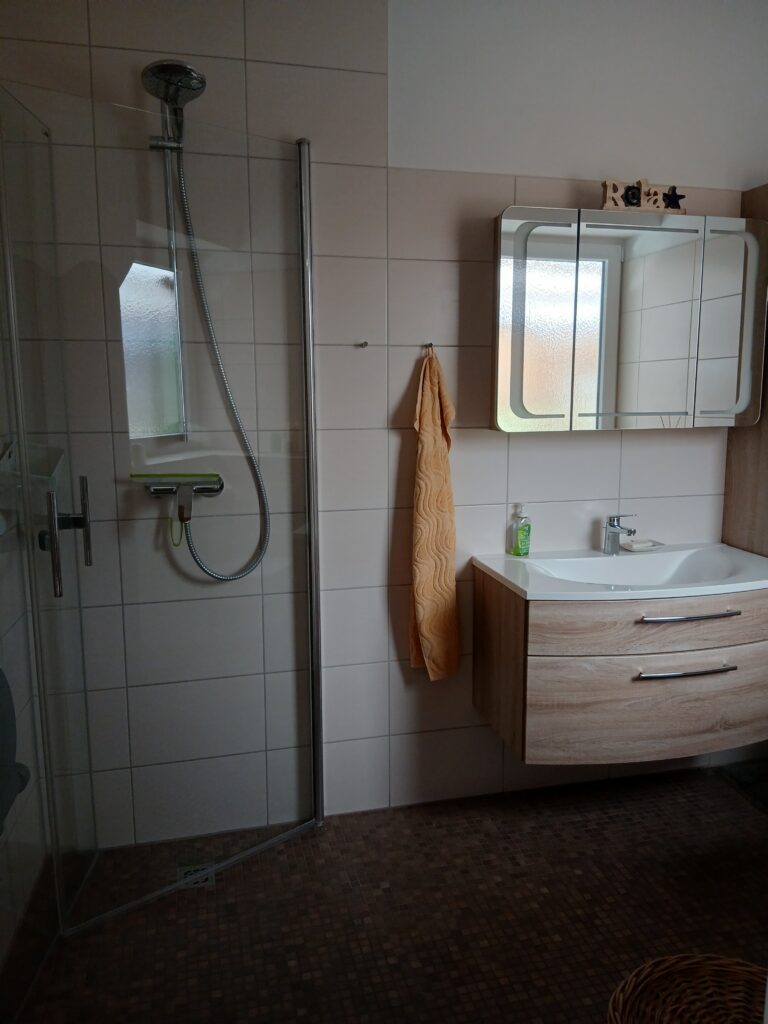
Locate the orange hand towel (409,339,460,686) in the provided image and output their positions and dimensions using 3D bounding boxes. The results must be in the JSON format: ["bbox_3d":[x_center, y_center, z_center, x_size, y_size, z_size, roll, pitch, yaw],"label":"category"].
[{"bbox_3d":[0.153,0.023,2.403,0.148,1.040,0.090,-3,9,-14],"label":"orange hand towel"}]

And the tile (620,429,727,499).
[{"bbox_3d":[0.995,-0.180,2.645,0.400,0.250,0.010,-3,9,-14],"label":"tile"}]

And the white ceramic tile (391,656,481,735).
[{"bbox_3d":[0.204,0.598,2.542,0.385,0.250,0.010,-3,9,-14],"label":"white ceramic tile"}]

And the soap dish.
[{"bbox_3d":[0.862,0.118,2.591,0.120,0.025,0.090,-3,9,-14],"label":"soap dish"}]

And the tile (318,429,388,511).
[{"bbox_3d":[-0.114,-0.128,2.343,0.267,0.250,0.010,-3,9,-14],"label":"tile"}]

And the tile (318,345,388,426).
[{"bbox_3d":[-0.182,-0.376,2.307,0.400,0.250,0.010,-3,9,-14],"label":"tile"}]

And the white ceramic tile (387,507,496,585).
[{"bbox_3d":[0.204,0.105,2.488,0.390,0.250,0.012,-3,9,-14],"label":"white ceramic tile"}]

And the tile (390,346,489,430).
[{"bbox_3d":[0.207,-0.390,2.386,0.400,0.250,0.010,-3,9,-14],"label":"tile"}]

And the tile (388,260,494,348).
[{"bbox_3d":[0.207,-0.636,2.347,0.400,0.250,0.010,-3,9,-14],"label":"tile"}]

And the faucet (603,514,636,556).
[{"bbox_3d":[0.767,0.074,2.491,0.050,0.153,0.155,-3,9,-14],"label":"faucet"}]

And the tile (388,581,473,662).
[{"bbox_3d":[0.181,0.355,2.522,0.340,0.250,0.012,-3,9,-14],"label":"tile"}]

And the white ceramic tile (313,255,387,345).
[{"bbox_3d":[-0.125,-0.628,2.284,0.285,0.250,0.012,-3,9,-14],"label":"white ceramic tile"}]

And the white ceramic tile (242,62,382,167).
[{"bbox_3d":[-0.185,-1.125,2.188,0.400,0.250,0.010,-3,9,-14],"label":"white ceramic tile"}]

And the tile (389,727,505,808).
[{"bbox_3d":[0.212,0.845,2.584,0.400,0.250,0.010,-3,9,-14],"label":"tile"}]

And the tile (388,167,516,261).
[{"bbox_3d":[0.206,-0.883,2.308,0.400,0.250,0.010,-3,9,-14],"label":"tile"}]

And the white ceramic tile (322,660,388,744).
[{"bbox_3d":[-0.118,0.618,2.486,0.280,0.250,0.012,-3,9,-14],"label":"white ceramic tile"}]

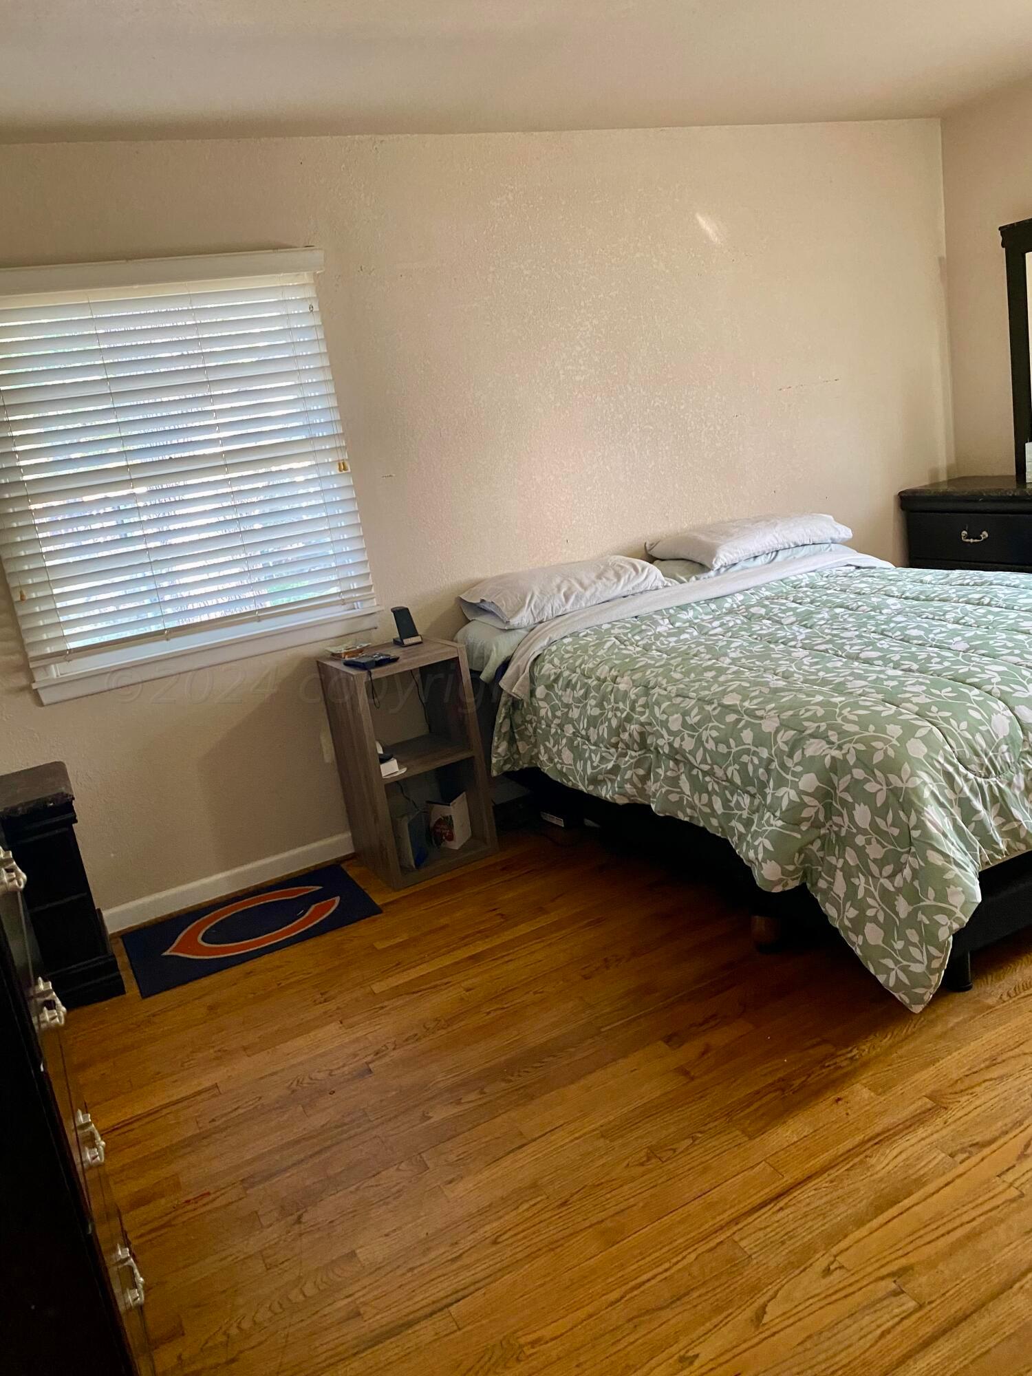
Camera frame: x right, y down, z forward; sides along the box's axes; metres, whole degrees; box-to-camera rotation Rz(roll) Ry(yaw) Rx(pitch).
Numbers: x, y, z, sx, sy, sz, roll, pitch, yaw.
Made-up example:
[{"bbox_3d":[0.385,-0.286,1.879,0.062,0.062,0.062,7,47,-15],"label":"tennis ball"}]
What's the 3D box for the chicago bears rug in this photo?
[{"bbox_3d":[-0.870,0.771,3.385,0.755,0.010,0.510,-16,15,-25],"label":"chicago bears rug"}]

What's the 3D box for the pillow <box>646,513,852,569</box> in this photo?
[{"bbox_3d":[0.951,-0.604,4.162,0.710,0.130,0.460,-16,18,-25],"label":"pillow"}]

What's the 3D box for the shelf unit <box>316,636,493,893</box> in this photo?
[{"bbox_3d":[-0.381,0.239,3.660,0.402,0.748,0.396,-16,16,-26],"label":"shelf unit"}]

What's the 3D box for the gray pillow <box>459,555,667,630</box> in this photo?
[{"bbox_3d":[0.175,-0.368,3.772,0.690,0.135,0.460,-16,19,-25],"label":"gray pillow"}]

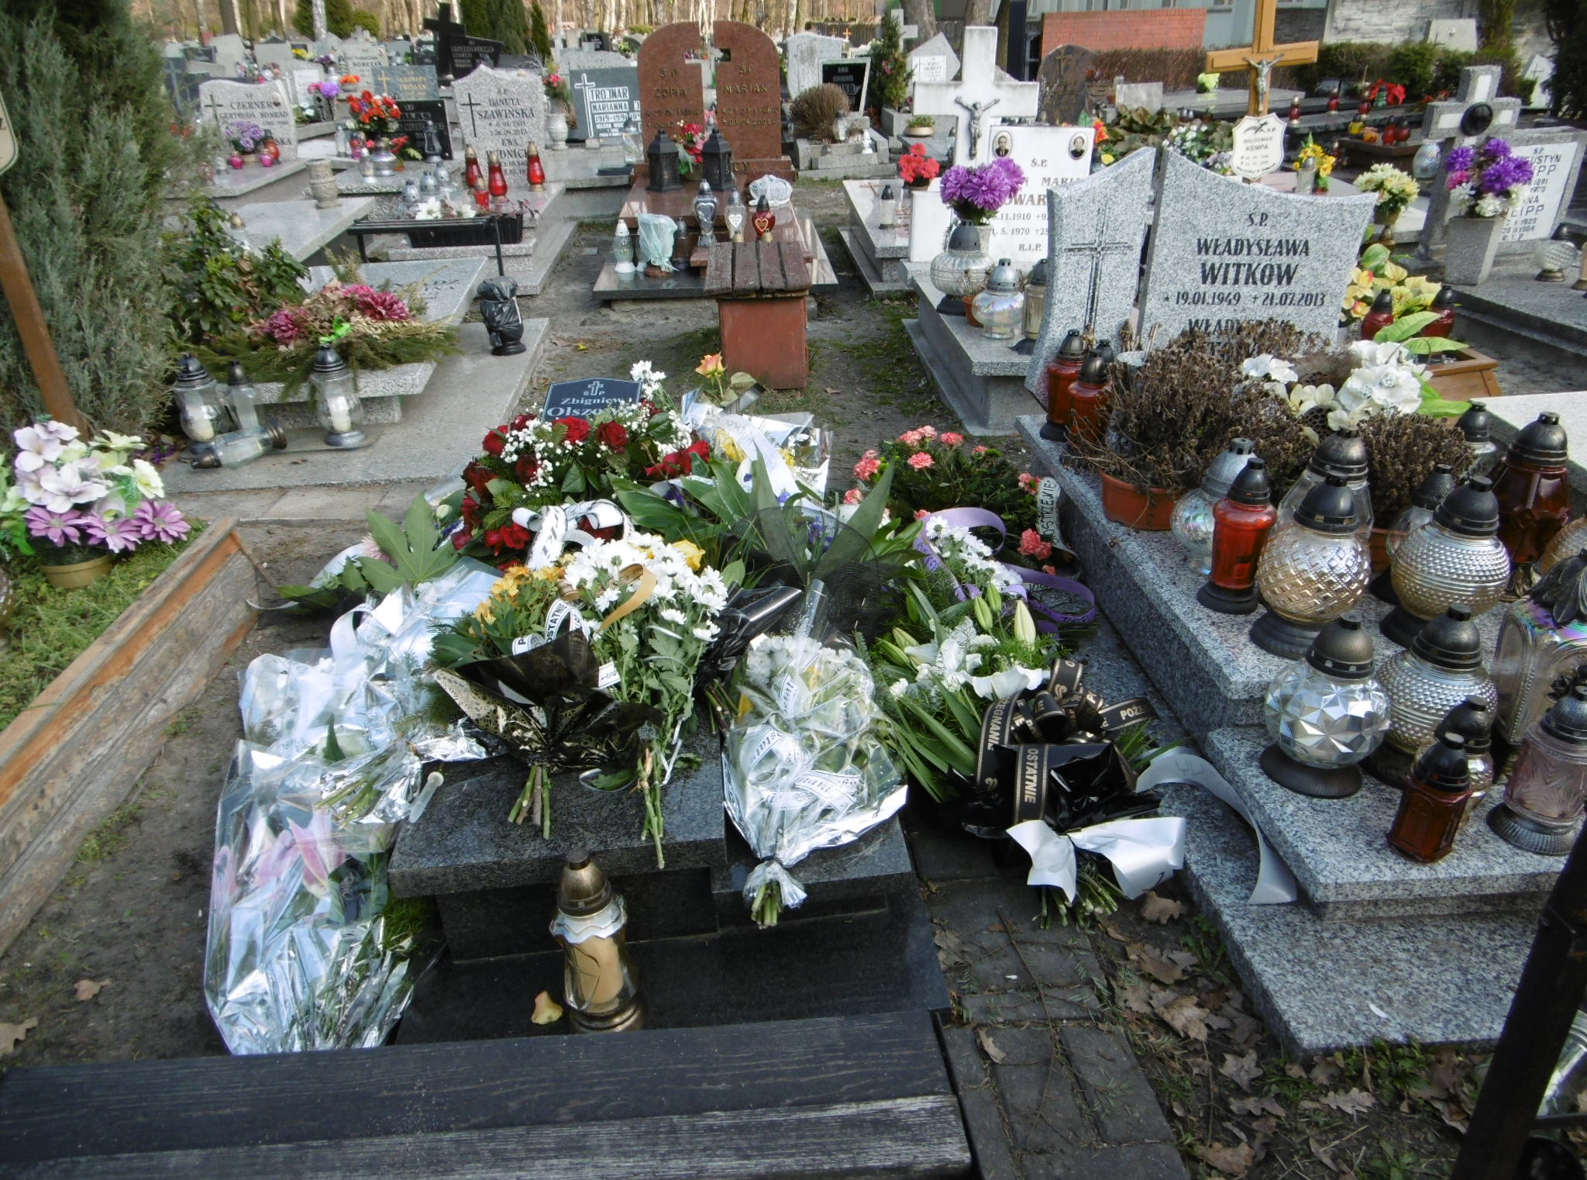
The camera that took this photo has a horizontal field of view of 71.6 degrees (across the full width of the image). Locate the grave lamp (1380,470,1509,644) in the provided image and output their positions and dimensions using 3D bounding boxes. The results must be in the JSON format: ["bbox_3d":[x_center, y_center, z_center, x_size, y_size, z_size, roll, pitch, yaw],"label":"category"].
[{"bbox_3d":[1.422,-0.069,2.369,0.227,0.361,0.227,-3,29,-4],"label":"grave lamp"}]

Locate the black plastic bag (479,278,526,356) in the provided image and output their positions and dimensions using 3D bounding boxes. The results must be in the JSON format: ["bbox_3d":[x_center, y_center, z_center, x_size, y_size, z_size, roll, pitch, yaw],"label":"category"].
[{"bbox_3d":[-1.212,-1.138,4.563,0.205,0.302,0.190,-3,29,-3],"label":"black plastic bag"}]

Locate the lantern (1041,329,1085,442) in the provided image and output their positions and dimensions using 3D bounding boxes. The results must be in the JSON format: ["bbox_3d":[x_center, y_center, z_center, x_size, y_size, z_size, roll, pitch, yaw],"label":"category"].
[{"bbox_3d":[0.775,-0.585,3.131,0.122,0.301,0.122,-3,29,-3],"label":"lantern"}]

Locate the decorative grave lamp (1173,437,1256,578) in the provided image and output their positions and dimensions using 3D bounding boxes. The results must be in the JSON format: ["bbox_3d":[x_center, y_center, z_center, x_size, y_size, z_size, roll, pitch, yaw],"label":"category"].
[{"bbox_3d":[0.982,-0.187,2.463,0.220,0.293,0.220,-2,27,-4],"label":"decorative grave lamp"}]

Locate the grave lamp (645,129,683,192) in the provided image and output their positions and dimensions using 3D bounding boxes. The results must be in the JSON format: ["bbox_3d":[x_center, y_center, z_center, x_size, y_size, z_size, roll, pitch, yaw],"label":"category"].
[{"bbox_3d":[-0.745,-2.444,6.251,0.205,0.294,0.200,-3,29,-3],"label":"grave lamp"}]

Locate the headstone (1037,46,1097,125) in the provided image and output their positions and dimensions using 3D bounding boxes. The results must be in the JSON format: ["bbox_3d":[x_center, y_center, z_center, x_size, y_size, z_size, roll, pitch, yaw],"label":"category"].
[{"bbox_3d":[2.767,-5.184,11.263,0.560,0.762,0.120,-3,29,-4],"label":"headstone"}]

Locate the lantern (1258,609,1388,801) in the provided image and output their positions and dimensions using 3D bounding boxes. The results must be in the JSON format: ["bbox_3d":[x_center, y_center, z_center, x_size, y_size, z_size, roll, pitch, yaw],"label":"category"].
[{"bbox_3d":[1.004,0.201,2.056,0.214,0.333,0.214,-3,29,-4],"label":"lantern"}]

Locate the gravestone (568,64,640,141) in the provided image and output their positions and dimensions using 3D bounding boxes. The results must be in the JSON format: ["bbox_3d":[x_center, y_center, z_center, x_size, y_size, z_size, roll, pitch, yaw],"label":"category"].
[{"bbox_3d":[-1.731,-4.965,11.277,1.000,0.690,0.100,-2,27,-4],"label":"gravestone"}]

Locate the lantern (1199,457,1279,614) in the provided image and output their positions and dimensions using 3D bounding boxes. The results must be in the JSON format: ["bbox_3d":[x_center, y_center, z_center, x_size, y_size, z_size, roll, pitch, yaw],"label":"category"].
[{"bbox_3d":[0.924,-0.119,2.272,0.130,0.312,0.130,-3,29,-3],"label":"lantern"}]

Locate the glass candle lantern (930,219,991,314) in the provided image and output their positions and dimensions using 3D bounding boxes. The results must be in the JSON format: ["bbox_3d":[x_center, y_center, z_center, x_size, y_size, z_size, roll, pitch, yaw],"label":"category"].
[{"bbox_3d":[0.630,-1.208,4.112,0.230,0.328,0.230,-3,29,-3],"label":"glass candle lantern"}]

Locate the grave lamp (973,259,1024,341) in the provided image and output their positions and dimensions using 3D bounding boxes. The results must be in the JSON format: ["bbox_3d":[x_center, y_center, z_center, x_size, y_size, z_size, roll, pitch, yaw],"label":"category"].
[{"bbox_3d":[0.722,-1.003,3.808,0.180,0.259,0.180,-3,29,-3],"label":"grave lamp"}]

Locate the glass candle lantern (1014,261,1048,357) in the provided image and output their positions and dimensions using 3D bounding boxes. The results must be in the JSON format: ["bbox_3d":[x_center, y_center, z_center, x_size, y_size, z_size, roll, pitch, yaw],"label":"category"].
[{"bbox_3d":[0.916,-1.062,4.106,0.155,0.325,0.155,-3,29,-4],"label":"glass candle lantern"}]

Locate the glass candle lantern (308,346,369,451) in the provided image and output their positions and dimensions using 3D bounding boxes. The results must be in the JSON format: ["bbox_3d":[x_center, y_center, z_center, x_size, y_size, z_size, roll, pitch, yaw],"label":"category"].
[{"bbox_3d":[-1.530,-0.660,3.695,0.165,0.325,0.165,-2,27,-4],"label":"glass candle lantern"}]

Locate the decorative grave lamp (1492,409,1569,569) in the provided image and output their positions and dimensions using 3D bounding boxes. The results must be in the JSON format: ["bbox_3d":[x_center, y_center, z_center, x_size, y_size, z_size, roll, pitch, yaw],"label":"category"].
[{"bbox_3d":[1.668,-0.200,2.489,0.165,0.412,0.165,-3,29,-4],"label":"decorative grave lamp"}]

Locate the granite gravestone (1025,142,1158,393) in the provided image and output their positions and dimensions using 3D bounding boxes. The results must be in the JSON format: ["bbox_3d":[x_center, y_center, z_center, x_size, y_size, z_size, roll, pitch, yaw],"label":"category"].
[{"bbox_3d":[0.873,-0.896,3.298,0.310,0.800,0.100,-2,27,-4],"label":"granite gravestone"}]

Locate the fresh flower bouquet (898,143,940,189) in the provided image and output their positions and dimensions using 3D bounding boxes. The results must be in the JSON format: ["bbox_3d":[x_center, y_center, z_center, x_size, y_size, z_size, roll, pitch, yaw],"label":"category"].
[{"bbox_3d":[0.533,-1.793,4.659,0.160,0.161,0.160,-3,29,-3],"label":"fresh flower bouquet"}]

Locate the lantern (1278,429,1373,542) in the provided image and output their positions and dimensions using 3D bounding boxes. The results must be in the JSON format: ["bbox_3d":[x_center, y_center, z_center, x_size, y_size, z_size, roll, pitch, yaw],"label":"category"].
[{"bbox_3d":[1.139,-0.183,2.360,0.200,0.330,0.200,-3,29,-3],"label":"lantern"}]

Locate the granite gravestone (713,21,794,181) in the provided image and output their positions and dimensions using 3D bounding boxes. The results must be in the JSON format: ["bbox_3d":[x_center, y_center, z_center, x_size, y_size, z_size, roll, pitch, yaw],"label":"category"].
[{"bbox_3d":[-0.240,-2.796,6.322,0.450,0.822,0.200,-3,29,-3],"label":"granite gravestone"}]

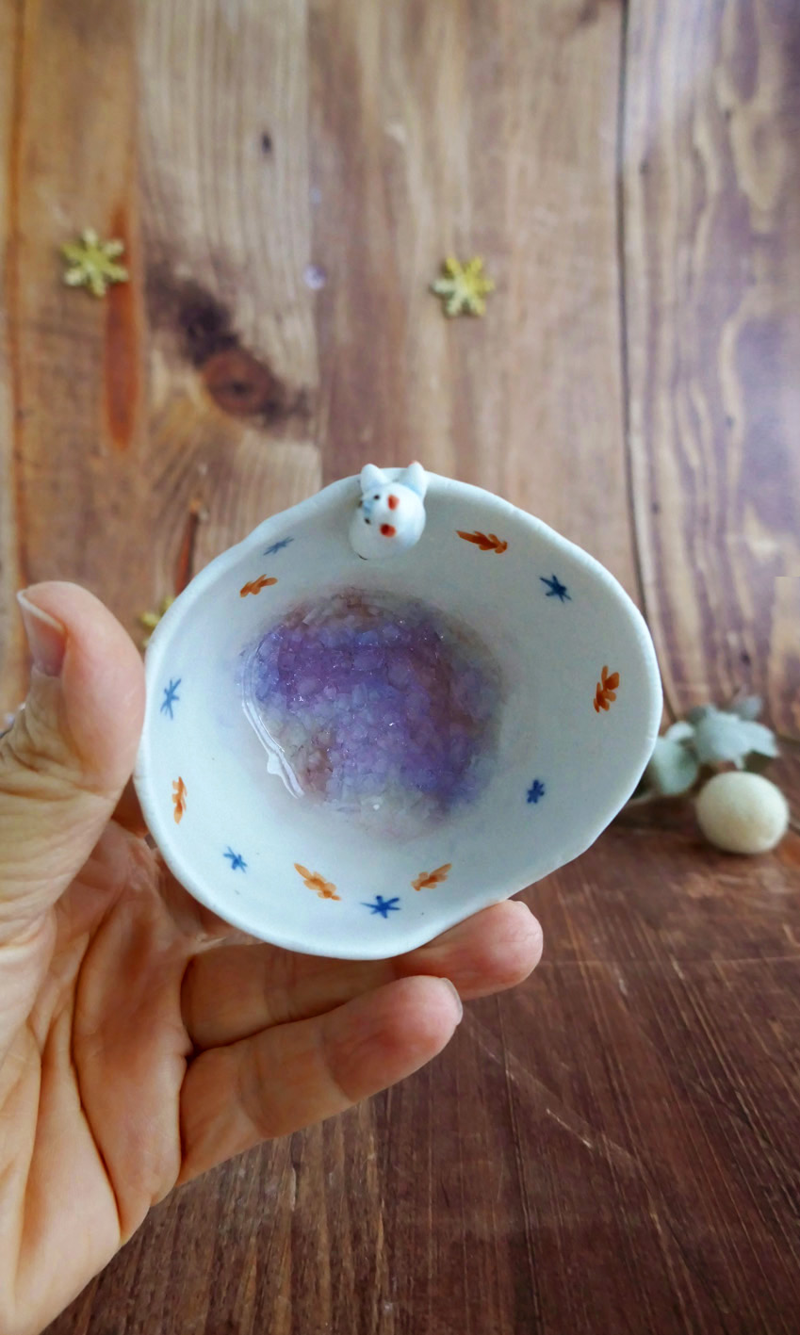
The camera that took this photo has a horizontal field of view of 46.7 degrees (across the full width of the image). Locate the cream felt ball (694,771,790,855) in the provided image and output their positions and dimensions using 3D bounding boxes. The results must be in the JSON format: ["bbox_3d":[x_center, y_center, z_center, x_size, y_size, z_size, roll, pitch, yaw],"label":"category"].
[{"bbox_3d":[0.139,0.058,0.375,0.035,0.034,0.035,0,12,0],"label":"cream felt ball"}]

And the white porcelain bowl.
[{"bbox_3d":[-0.003,0.009,0.172,0.086,0.080,0.042,0,-3,-7],"label":"white porcelain bowl"}]

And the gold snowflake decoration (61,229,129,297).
[{"bbox_3d":[-0.159,-0.212,0.485,0.033,0.036,0.004,-10,9,-7],"label":"gold snowflake decoration"}]

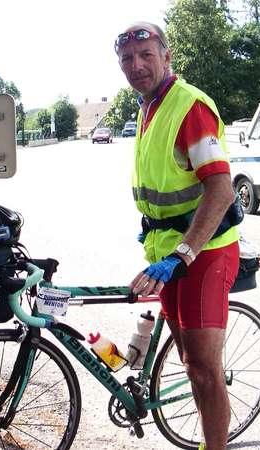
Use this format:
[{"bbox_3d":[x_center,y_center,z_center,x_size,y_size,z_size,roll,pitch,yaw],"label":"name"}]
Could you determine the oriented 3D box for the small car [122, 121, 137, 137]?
[{"bbox_3d":[0.055,-10.550,73.000,1.680,1.600,4.000,1,8,4],"label":"small car"}]

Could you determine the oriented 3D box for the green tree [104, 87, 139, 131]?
[{"bbox_3d":[-0.956,-14.665,84.000,5.200,6.000,5.000,1,8,0],"label":"green tree"}]

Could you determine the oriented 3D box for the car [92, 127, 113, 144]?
[{"bbox_3d":[-2.498,-8.165,60.500,1.620,1.410,3.750,1,8,5],"label":"car"}]

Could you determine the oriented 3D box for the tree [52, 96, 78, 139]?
[{"bbox_3d":[-6.704,-11.104,69.000,2.700,4.500,2.700,1,8,0],"label":"tree"}]

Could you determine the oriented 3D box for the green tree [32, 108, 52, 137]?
[{"bbox_3d":[-9.510,-11.149,72.000,2.200,3.100,2.200,1,8,0],"label":"green tree"}]

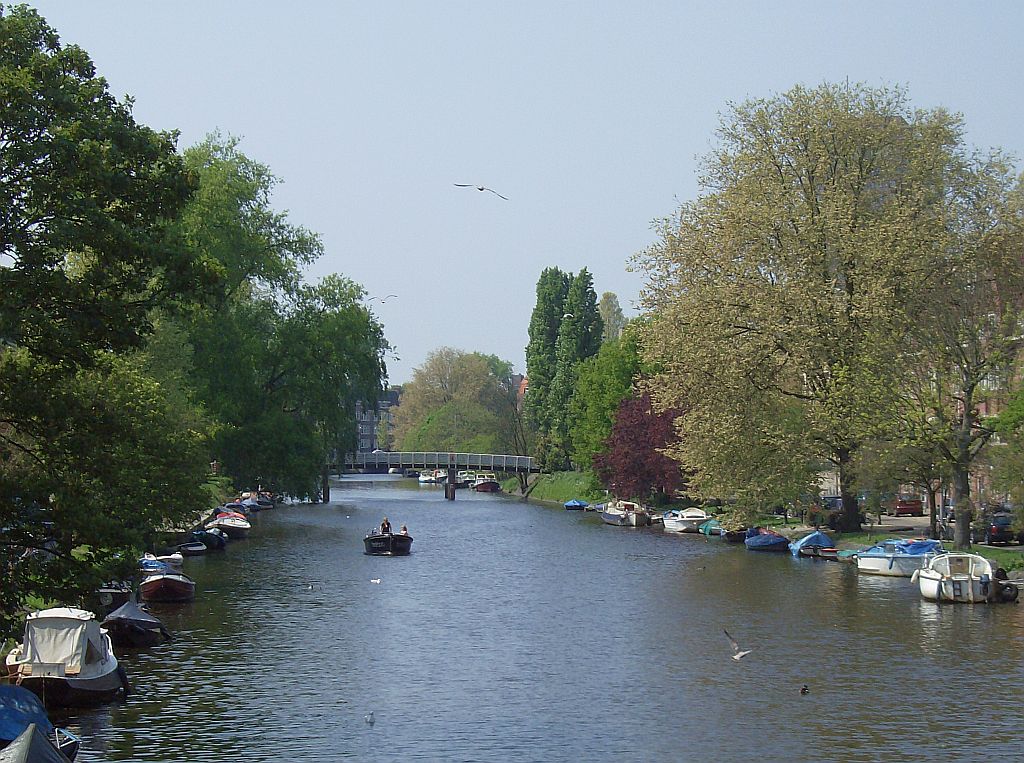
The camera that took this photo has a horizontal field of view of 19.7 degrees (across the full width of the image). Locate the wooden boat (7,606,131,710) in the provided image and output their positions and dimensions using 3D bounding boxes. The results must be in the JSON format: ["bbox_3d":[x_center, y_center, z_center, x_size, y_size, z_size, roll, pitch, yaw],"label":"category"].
[{"bbox_3d":[-10.250,6.138,67.501,2.350,2.050,6.000,0,-1,-2],"label":"wooden boat"}]

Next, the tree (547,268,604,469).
[{"bbox_3d":[6.076,-0.957,278.062,5.400,19.000,5.400,0,-1,0],"label":"tree"}]

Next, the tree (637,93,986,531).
[{"bbox_3d":[16.066,-4.008,161.098,18.000,24.500,17.000,0,-1,0],"label":"tree"}]

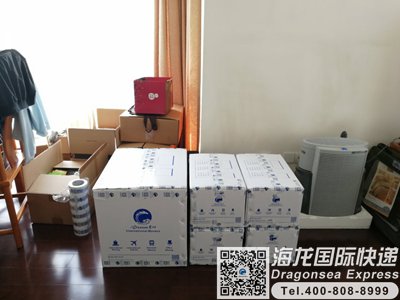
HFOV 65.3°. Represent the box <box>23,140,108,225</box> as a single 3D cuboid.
[{"bbox_3d":[-0.966,0.221,2.364,0.392,0.447,0.552,1,20,3],"label":"box"}]

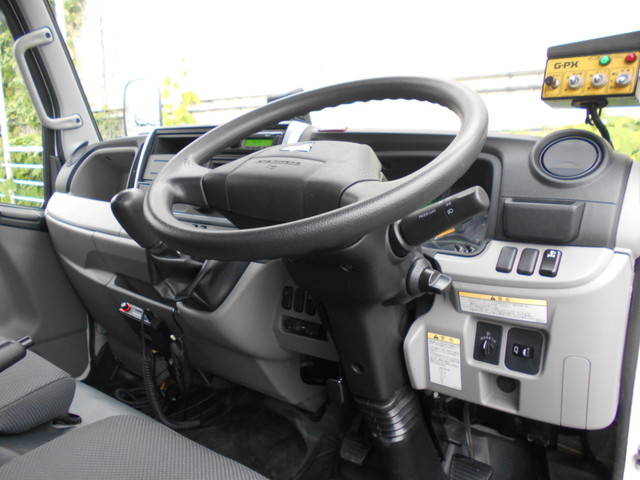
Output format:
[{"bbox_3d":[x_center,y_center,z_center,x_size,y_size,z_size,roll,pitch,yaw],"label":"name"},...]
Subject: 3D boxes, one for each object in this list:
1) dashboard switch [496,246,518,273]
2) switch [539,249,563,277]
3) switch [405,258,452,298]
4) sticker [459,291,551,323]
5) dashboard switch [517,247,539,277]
[{"bbox_3d":[0.242,0.025,0.623,0.020,0.008,0.039,4,50,32],"label":"dashboard switch"},{"bbox_3d":[0.291,0.029,0.607,0.020,0.008,0.039,4,50,32],"label":"switch"},{"bbox_3d":[0.135,0.047,0.587,0.040,0.041,0.043,-5,14,-38],"label":"switch"},{"bbox_3d":[0.235,0.085,0.622,0.107,0.030,0.002,4,30,32],"label":"sticker"},{"bbox_3d":[0.266,0.028,0.615,0.020,0.008,0.039,4,50,32],"label":"dashboard switch"}]

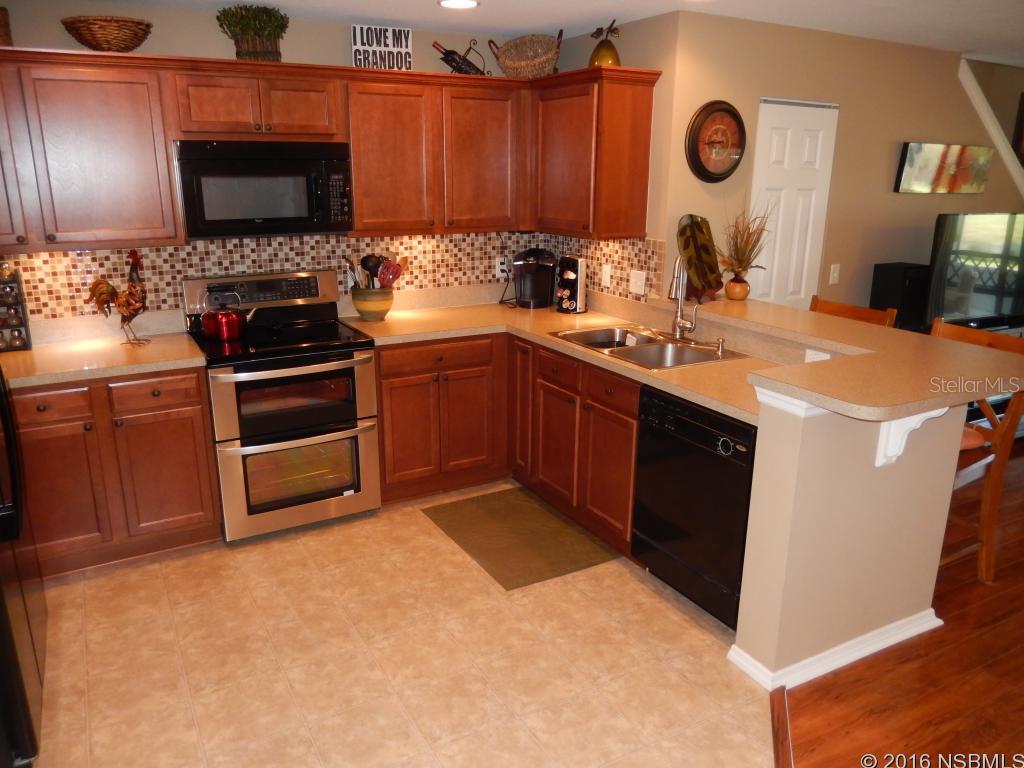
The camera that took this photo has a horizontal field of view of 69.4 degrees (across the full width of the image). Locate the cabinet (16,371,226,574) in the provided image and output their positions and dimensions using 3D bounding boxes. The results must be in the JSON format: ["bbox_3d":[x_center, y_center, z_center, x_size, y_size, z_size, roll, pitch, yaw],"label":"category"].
[{"bbox_3d":[-1.876,0.321,3.455,0.844,0.880,0.633,-9,18,-29],"label":"cabinet"}]

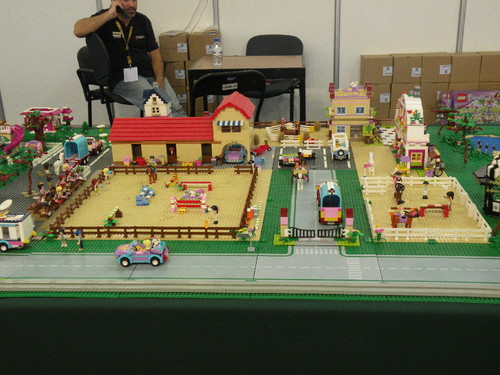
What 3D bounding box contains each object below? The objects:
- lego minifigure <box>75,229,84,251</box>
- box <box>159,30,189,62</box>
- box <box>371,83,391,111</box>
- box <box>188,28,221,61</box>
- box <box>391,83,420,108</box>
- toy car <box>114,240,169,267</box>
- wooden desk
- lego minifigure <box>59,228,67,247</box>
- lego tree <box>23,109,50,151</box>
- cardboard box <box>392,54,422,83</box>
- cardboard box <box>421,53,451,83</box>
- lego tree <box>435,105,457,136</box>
[{"bbox_3d":[-0.387,0.118,1.371,0.020,0.048,0.018,-7,21,-13],"label":"lego minifigure"},{"bbox_3d":[-0.604,-1.168,5.050,0.228,0.209,0.185,0,20,5],"label":"box"},{"bbox_3d":[1.037,-0.766,5.008,0.225,0.209,0.190,0,20,5],"label":"box"},{"bbox_3d":[-0.363,-1.155,4.985,0.231,0.206,0.190,0,20,5],"label":"box"},{"bbox_3d":[1.270,-0.770,5.005,0.228,0.209,0.185,0,20,5],"label":"box"},{"bbox_3d":[-0.233,0.137,1.304,0.115,0.053,0.049,-1,20,3],"label":"toy car"},{"bbox_3d":[0.012,-0.563,4.537,0.800,0.740,0.615,0,20,5],"label":"wooden desk"},{"bbox_3d":[-0.431,0.114,1.393,0.020,0.044,0.015,5,21,19],"label":"lego minifigure"},{"bbox_3d":[-0.750,-0.202,2.144,0.088,0.142,0.080,0,20,5],"label":"lego tree"},{"bbox_3d":[1.264,-0.966,4.933,0.228,0.209,0.185,0,20,5],"label":"cardboard box"},{"bbox_3d":[1.491,-0.966,4.912,0.228,0.209,0.185,0,20,5],"label":"cardboard box"},{"bbox_3d":[0.696,-0.240,2.160,0.083,0.109,0.072,0,20,5],"label":"lego tree"}]

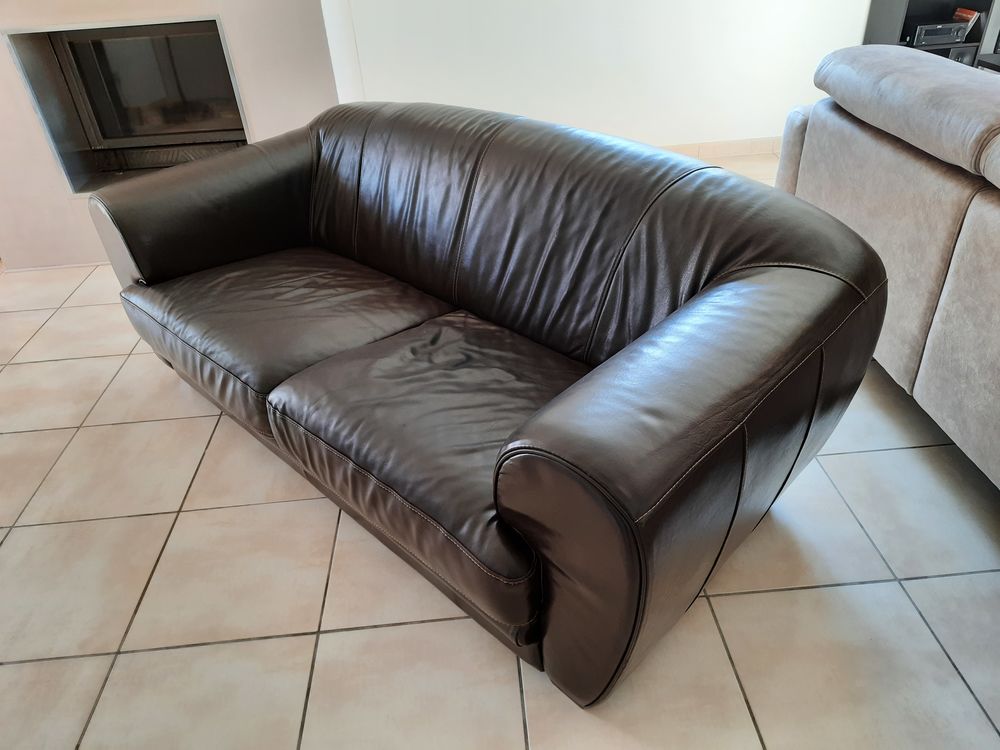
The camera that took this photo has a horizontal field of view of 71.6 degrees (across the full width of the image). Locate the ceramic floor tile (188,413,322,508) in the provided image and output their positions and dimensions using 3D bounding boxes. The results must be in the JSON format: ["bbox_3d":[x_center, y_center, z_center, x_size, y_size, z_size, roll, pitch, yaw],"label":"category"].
[{"bbox_3d":[-0.672,0.239,2.074,0.439,0.010,0.420,-5,35,-1],"label":"ceramic floor tile"}]

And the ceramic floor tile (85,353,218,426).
[{"bbox_3d":[-1.143,0.033,2.409,0.439,0.010,0.420,-5,35,-1],"label":"ceramic floor tile"}]

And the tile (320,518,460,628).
[{"bbox_3d":[-0.202,0.445,1.740,0.439,0.010,0.420,-5,35,-1],"label":"tile"}]

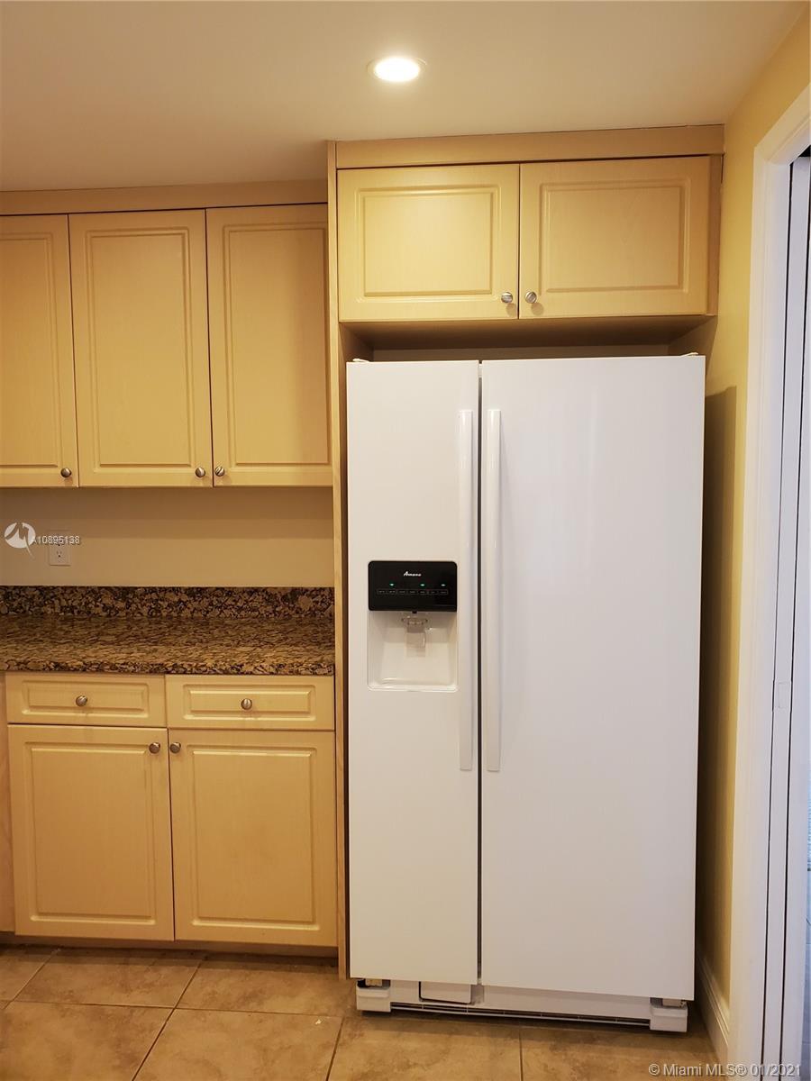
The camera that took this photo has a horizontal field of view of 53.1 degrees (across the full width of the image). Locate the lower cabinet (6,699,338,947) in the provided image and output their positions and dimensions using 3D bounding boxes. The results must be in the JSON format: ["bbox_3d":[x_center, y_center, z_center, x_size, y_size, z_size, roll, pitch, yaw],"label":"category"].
[{"bbox_3d":[-0.626,0.741,2.560,0.924,0.809,0.612,0,5,5],"label":"lower cabinet"}]

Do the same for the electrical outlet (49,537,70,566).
[{"bbox_3d":[-1.221,0.032,2.867,0.073,0.112,0.010,0,5,5],"label":"electrical outlet"}]

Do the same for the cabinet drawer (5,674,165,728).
[{"bbox_3d":[-0.867,0.421,2.471,0.457,0.149,0.452,0,5,5],"label":"cabinet drawer"}]

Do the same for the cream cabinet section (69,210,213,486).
[{"bbox_3d":[-0.783,-0.587,2.616,0.421,0.820,0.335,0,5,5],"label":"cream cabinet section"}]

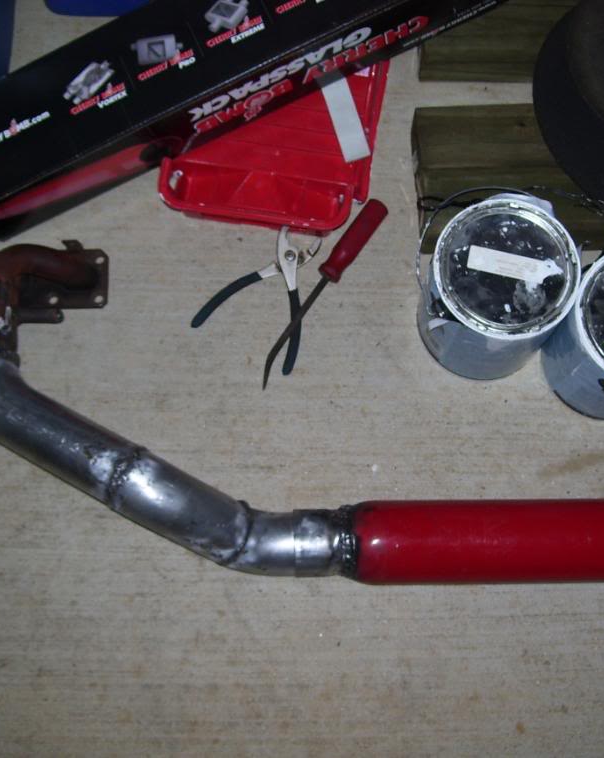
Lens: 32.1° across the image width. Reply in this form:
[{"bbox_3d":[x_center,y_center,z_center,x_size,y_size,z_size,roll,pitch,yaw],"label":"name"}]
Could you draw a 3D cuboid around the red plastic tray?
[{"bbox_3d":[-0.024,-0.386,1.442,0.280,0.075,0.375,7,76,3],"label":"red plastic tray"}]

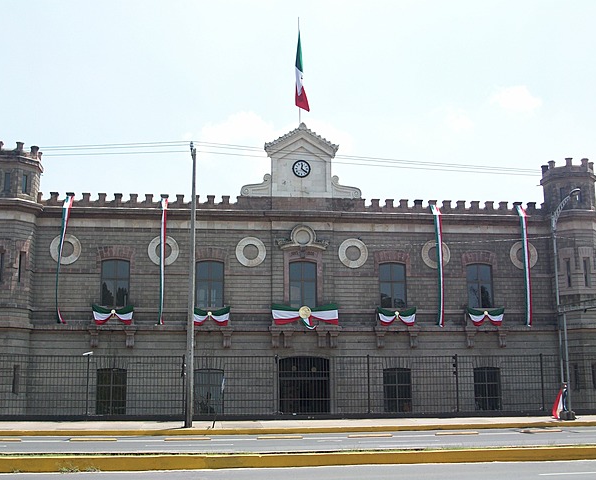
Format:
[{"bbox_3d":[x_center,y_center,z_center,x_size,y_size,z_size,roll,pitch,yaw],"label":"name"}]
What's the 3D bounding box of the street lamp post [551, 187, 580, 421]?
[{"bbox_3d":[12.230,2.943,35.179,0.700,10.239,2.700,1,-11,-7],"label":"street lamp post"}]

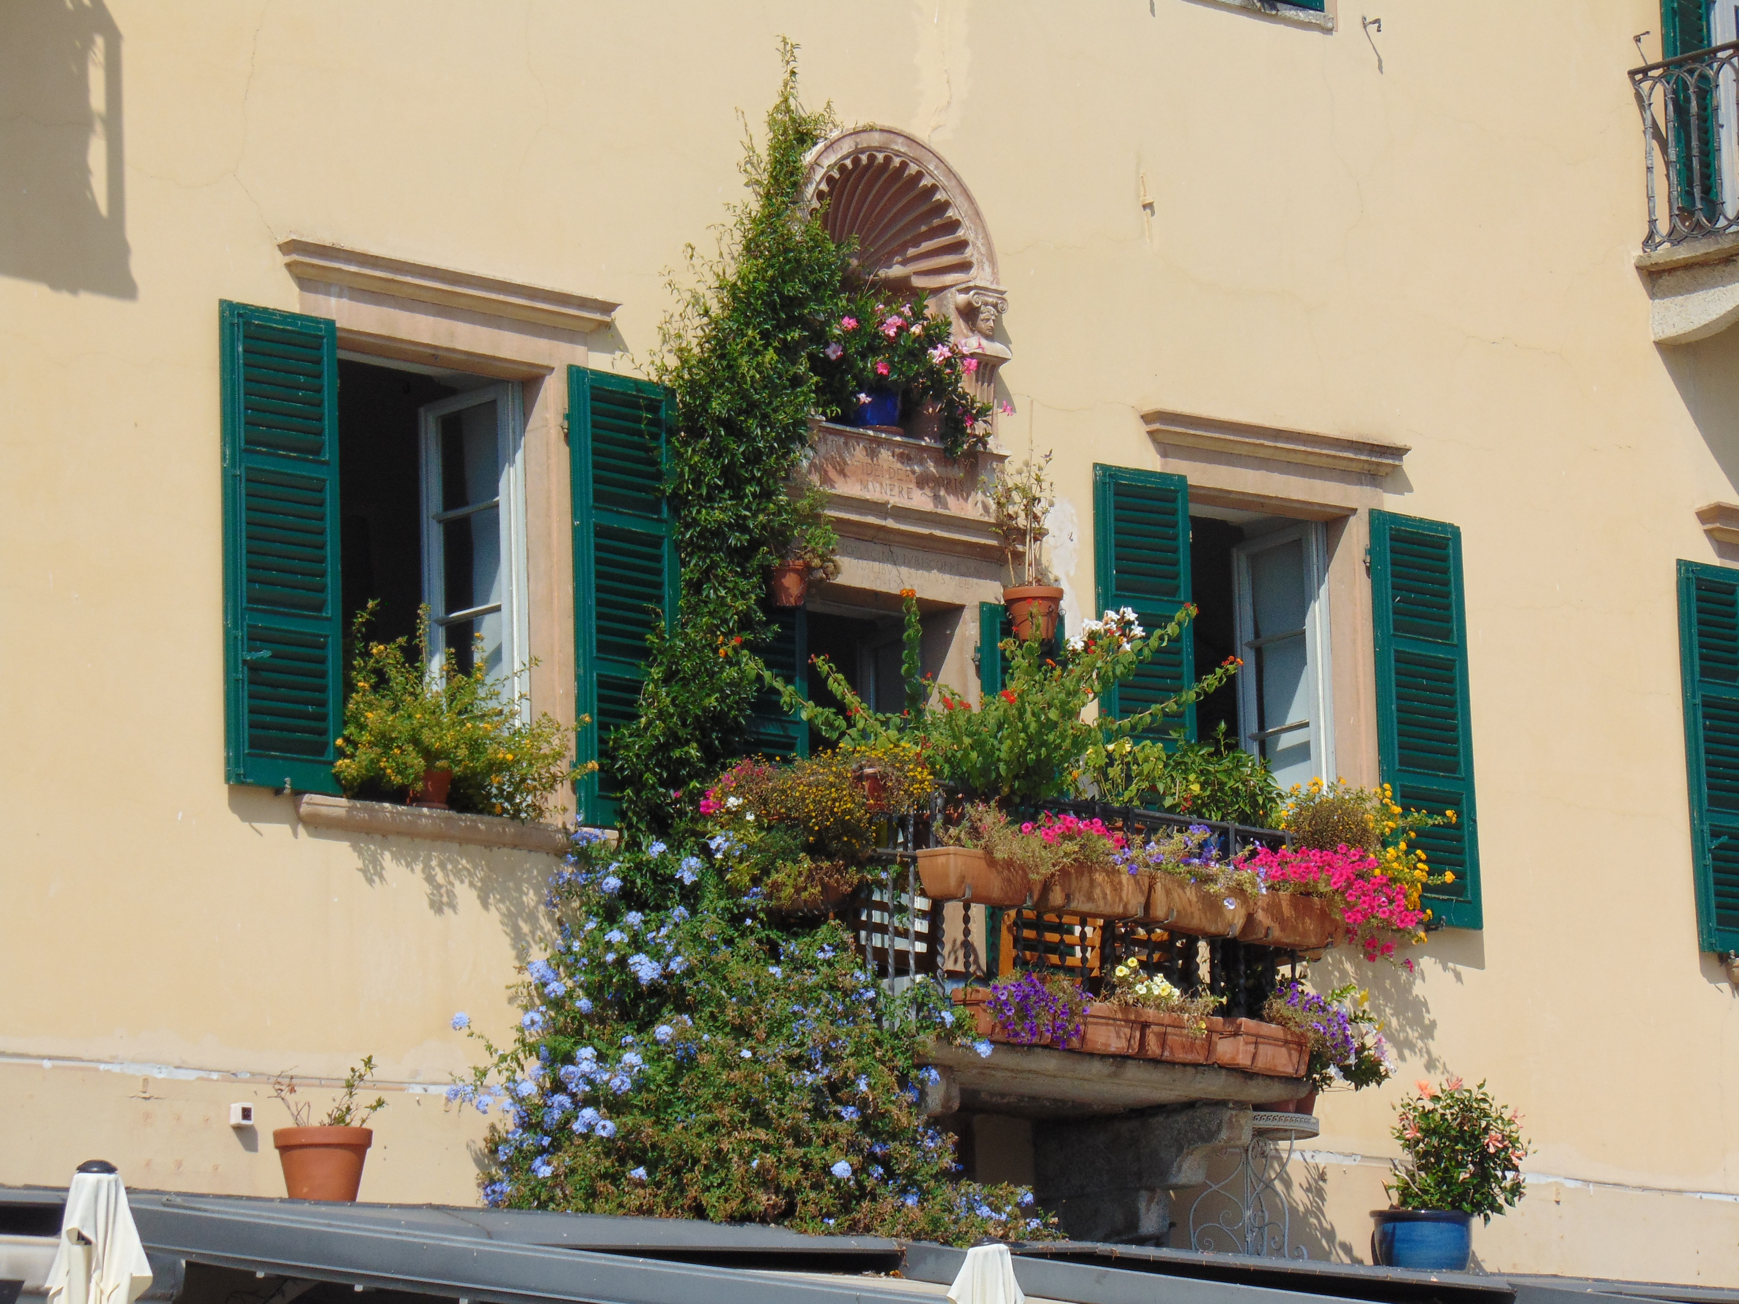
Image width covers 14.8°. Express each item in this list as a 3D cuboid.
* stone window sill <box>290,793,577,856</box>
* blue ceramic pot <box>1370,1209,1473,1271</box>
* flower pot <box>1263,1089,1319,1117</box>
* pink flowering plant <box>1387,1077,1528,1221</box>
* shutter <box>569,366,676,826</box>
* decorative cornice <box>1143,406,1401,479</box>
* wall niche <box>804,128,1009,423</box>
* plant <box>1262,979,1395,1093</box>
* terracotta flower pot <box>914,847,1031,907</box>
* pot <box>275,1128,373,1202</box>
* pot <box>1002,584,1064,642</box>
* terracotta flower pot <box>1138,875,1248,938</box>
[{"bbox_3d":[-1.532,0.650,25.040,0.180,0.115,1.640,-12,-14,43],"label":"stone window sill"},{"bbox_3d":[2.147,2.297,26.005,0.390,0.270,0.390,-2,-11,0],"label":"blue ceramic pot"},{"bbox_3d":[1.704,1.803,27.075,0.250,0.200,0.250,-2,-10,0],"label":"flower pot"},{"bbox_3d":[2.303,1.947,26.192,0.540,0.560,0.520,-2,-11,0],"label":"pink flowering plant"},{"bbox_3d":[-0.943,-0.191,25.852,0.050,1.800,0.575,-12,-14,43],"label":"shutter"},{"bbox_3d":[1.764,-0.893,28.756,0.115,0.135,1.660,-12,-13,43],"label":"decorative cornice"},{"bbox_3d":[0.005,-1.373,25.422,1.054,1.191,0.400,8,-15,-42],"label":"wall niche"},{"bbox_3d":[1.699,1.422,24.762,0.460,0.380,0.340,8,-15,-42],"label":"plant"},{"bbox_3d":[0.409,0.814,23.501,0.480,0.180,0.190,8,-15,-42],"label":"terracotta flower pot"},{"bbox_3d":[-1.968,1.841,24.042,0.355,0.300,0.355,-2,-10,0],"label":"pot"},{"bbox_3d":[0.620,-0.144,25.300,0.235,0.215,0.235,-2,-11,0],"label":"pot"},{"bbox_3d":[1.282,1.015,26.182,0.200,0.205,0.450,-12,-14,43],"label":"terracotta flower pot"}]

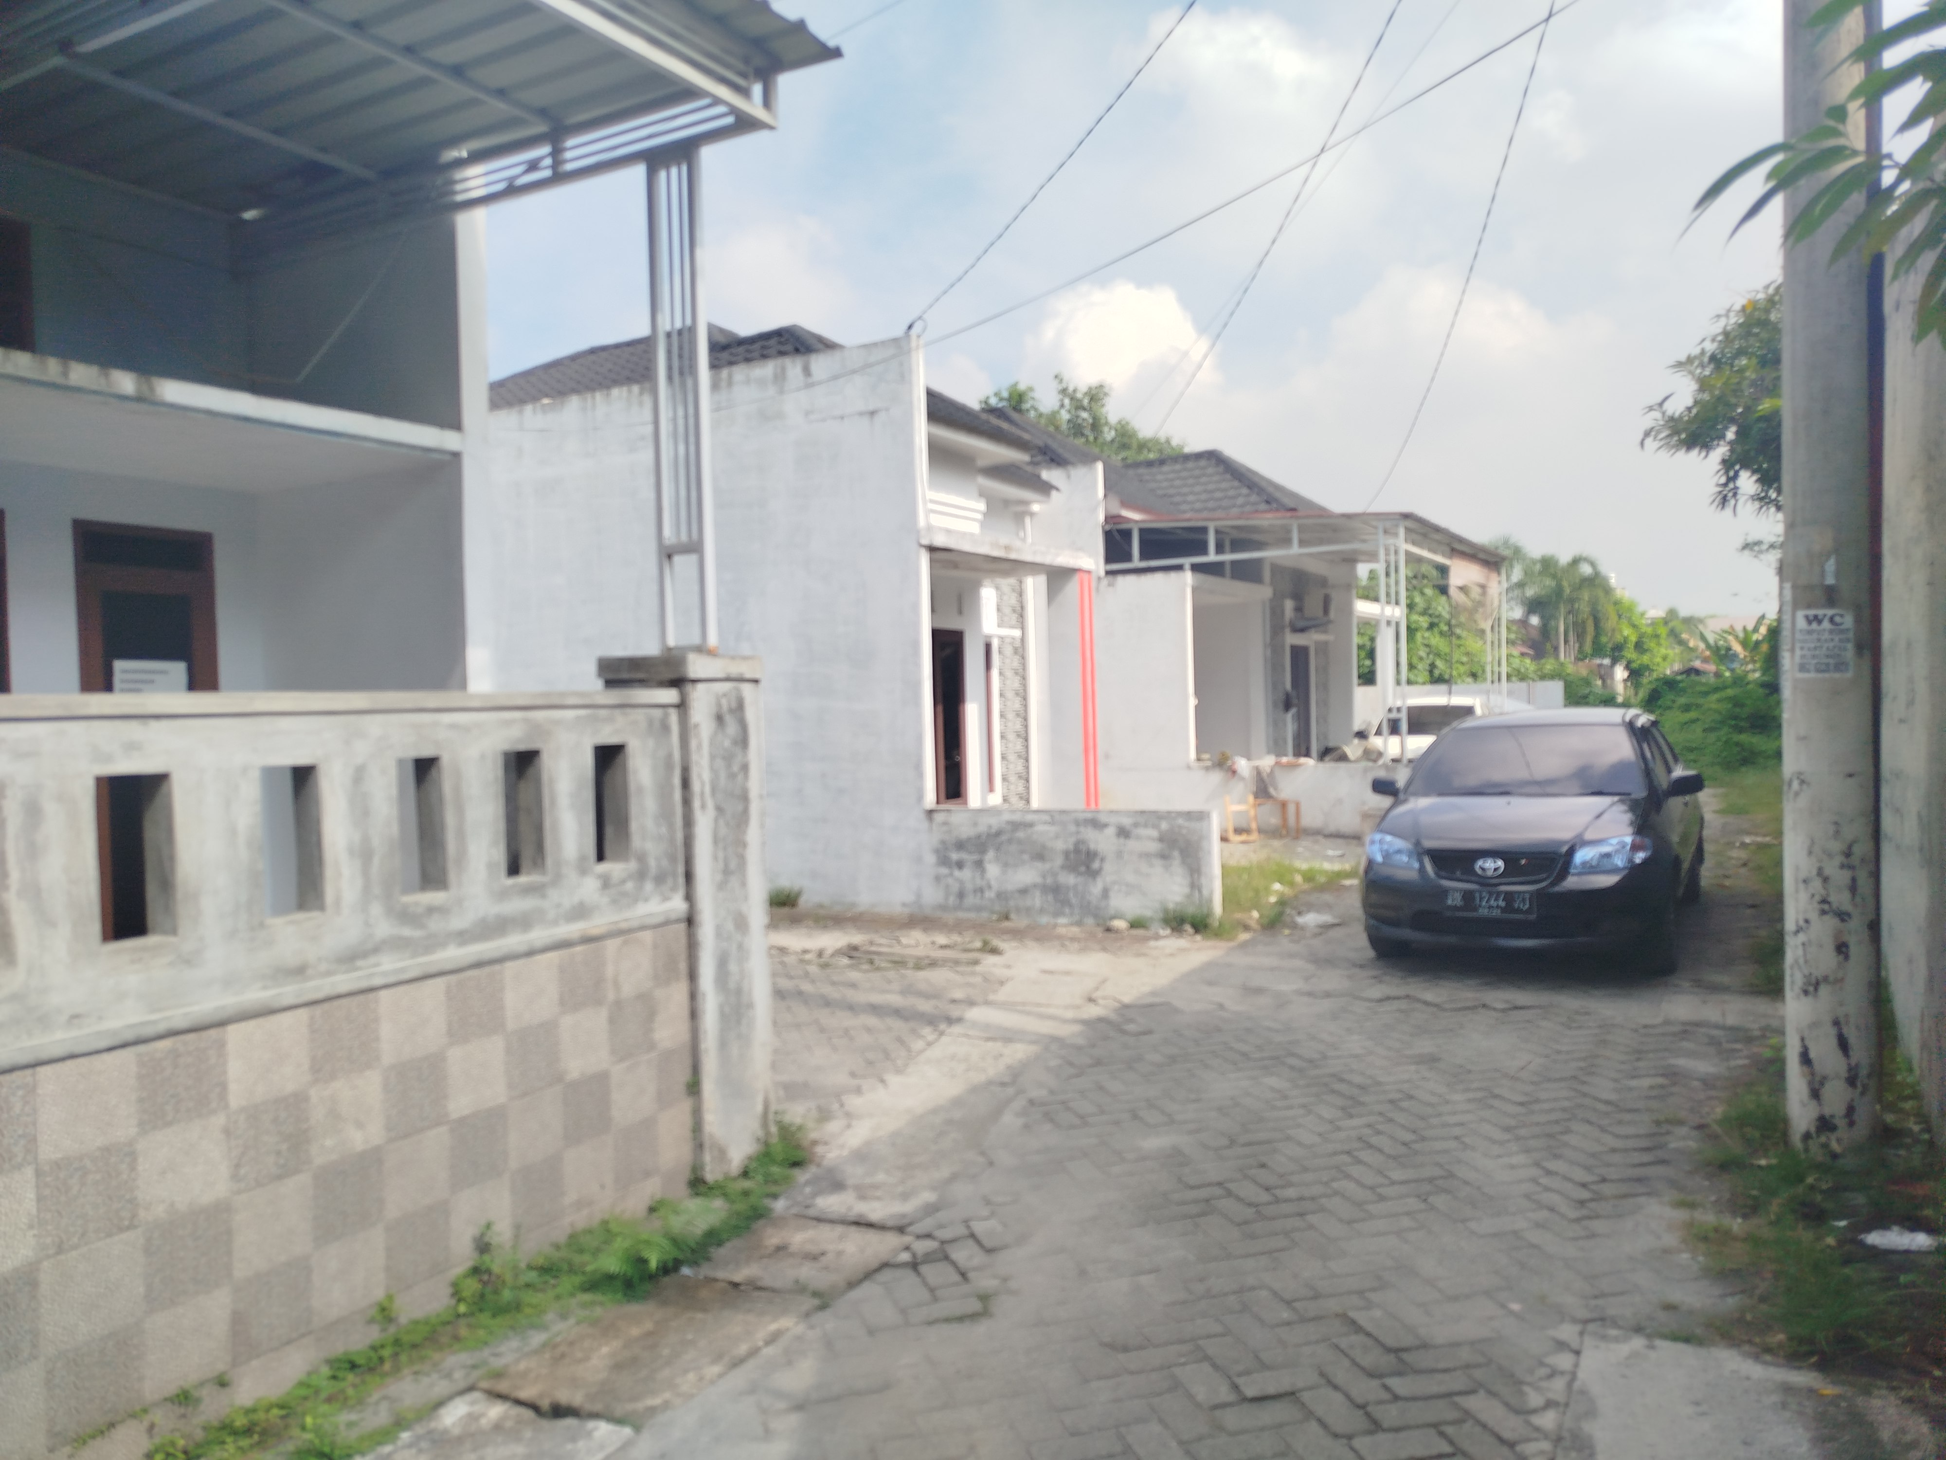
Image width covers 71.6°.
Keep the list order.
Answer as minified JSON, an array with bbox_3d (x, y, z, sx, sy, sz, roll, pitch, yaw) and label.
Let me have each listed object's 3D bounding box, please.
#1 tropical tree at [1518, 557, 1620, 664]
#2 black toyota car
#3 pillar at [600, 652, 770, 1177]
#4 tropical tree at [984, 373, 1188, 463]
[{"bbox_3d":[20.383,-3.008,46.077,3.500,5.960,3.500,0,2,30],"label":"tropical tree"},{"bbox_3d":[3.822,0.582,8.989,1.730,1.460,4.250,-1,2,31],"label":"black toyota car"},{"bbox_3d":[-0.994,0.622,4.697,0.410,1.750,0.400,0,2,30],"label":"pillar"},{"bbox_3d":[2.331,-3.411,29.110,5.000,8.442,5.000,0,2,30],"label":"tropical tree"}]

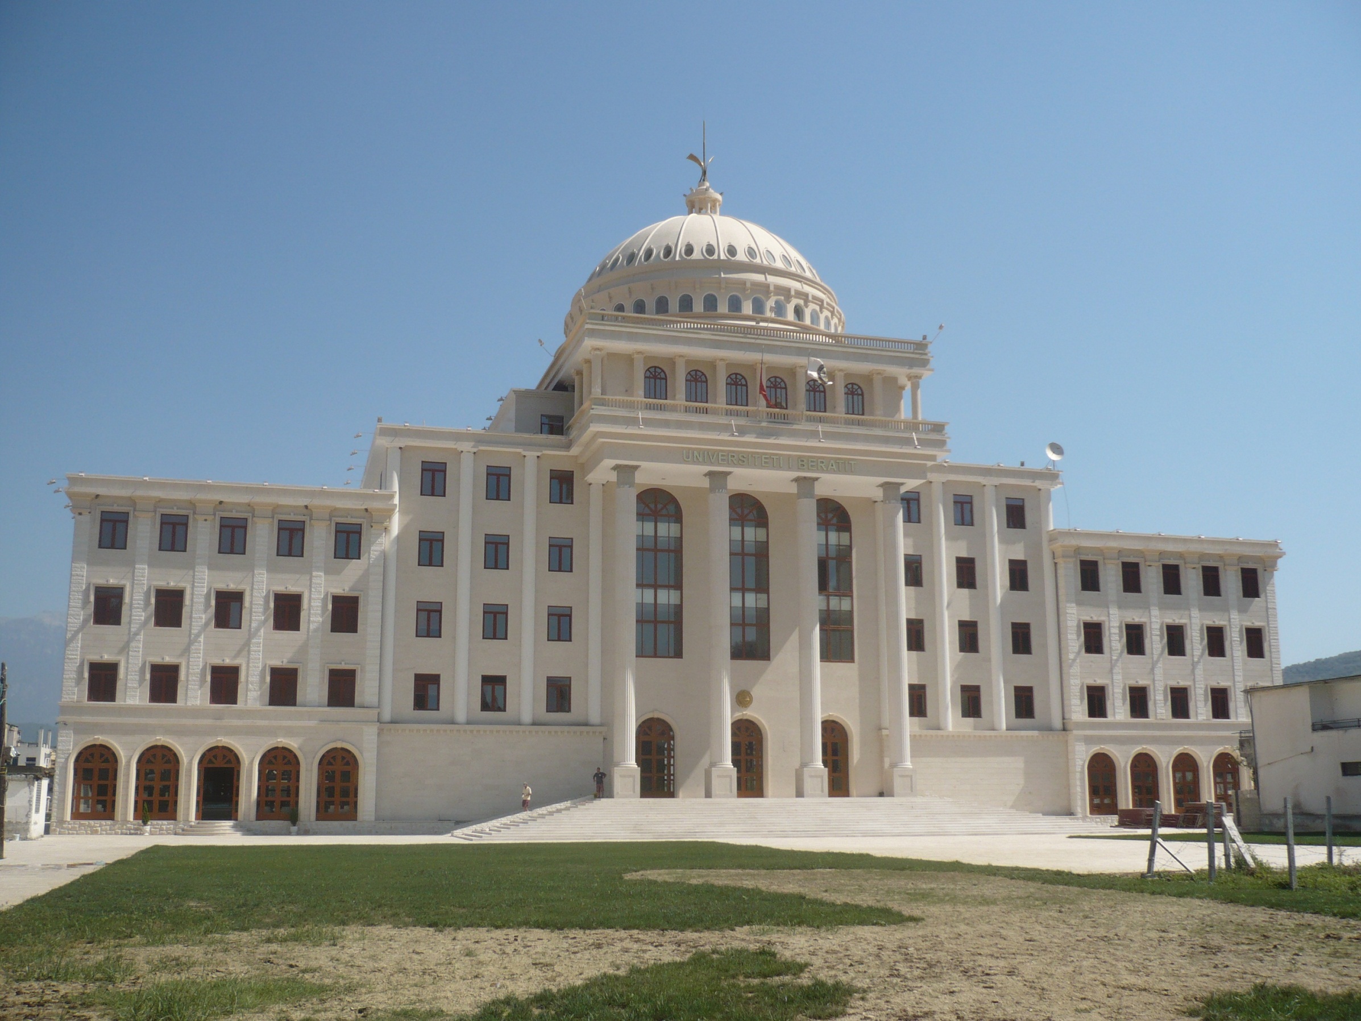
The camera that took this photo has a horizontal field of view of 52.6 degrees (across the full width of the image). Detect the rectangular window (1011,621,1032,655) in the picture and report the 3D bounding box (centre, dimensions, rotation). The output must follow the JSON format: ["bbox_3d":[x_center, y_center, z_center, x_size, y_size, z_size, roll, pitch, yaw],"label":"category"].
[{"bbox_3d":[23.129,8.655,93.349,1.551,2.211,0.200,3,-12,-15],"label":"rectangular window"}]

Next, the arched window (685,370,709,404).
[{"bbox_3d":[1.022,-7.446,85.317,1.400,2.630,0.200,3,-12,-15],"label":"arched window"}]

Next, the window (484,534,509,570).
[{"bbox_3d":[-11.072,2.518,83.182,1.464,2.109,0.200,3,-12,-15],"label":"window"}]

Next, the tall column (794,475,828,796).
[{"bbox_3d":[7.803,7.555,83.221,1.520,19.330,1.520,3,-12,-15],"label":"tall column"}]

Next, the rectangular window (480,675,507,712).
[{"bbox_3d":[-11.549,11.253,84.811,1.523,2.197,0.200,3,-11,-16],"label":"rectangular window"}]

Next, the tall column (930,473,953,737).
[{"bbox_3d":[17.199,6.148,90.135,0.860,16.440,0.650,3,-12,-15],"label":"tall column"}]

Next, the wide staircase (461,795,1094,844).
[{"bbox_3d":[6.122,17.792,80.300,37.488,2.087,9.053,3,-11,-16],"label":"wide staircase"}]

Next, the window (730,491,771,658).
[{"bbox_3d":[3.983,4.139,87.119,3.500,10.670,0.250,3,-12,-15],"label":"window"}]

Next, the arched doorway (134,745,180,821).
[{"bbox_3d":[-29.479,15.298,77.618,2.275,4.145,0.250,3,-11,-16],"label":"arched doorway"}]

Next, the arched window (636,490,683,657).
[{"bbox_3d":[-1.460,3.787,84.343,3.312,10.533,0.250,3,-12,-15],"label":"arched window"}]

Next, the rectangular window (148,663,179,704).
[{"bbox_3d":[-28.449,9.562,75.825,1.472,2.100,0.200,3,-12,-15],"label":"rectangular window"}]

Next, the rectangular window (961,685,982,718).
[{"bbox_3d":[19.024,12.508,89.938,1.444,2.083,0.200,3,-12,-16],"label":"rectangular window"}]

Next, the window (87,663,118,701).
[{"bbox_3d":[-31.950,9.485,76.010,1.490,2.140,0.200,3,-12,-15],"label":"window"}]

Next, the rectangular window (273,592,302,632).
[{"bbox_3d":[-22.818,5.899,79.805,1.551,2.211,0.200,3,-12,-15],"label":"rectangular window"}]

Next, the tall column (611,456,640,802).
[{"bbox_3d":[-3.195,6.953,80.374,1.491,19.256,1.491,3,-12,-16],"label":"tall column"}]

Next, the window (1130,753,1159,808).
[{"bbox_3d":[30.279,17.845,89.804,2.236,4.040,0.300,3,-12,-15],"label":"window"}]

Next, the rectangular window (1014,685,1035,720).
[{"bbox_3d":[22.433,12.511,89.593,1.436,2.085,0.180,3,-12,-15],"label":"rectangular window"}]

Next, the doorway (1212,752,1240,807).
[{"bbox_3d":[36.886,18.375,92.828,2.150,4.050,0.250,3,-12,-15],"label":"doorway"}]

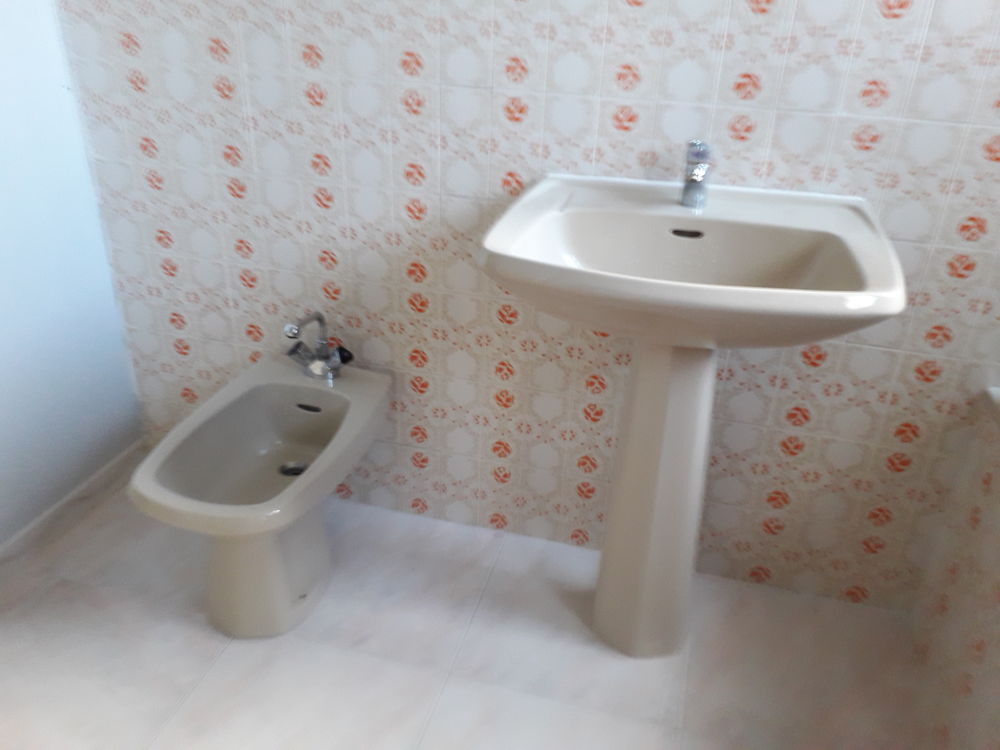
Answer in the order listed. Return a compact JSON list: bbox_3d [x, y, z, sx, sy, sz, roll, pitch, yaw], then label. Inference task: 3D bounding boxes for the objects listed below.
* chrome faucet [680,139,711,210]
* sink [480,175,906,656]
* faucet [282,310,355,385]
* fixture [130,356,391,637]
[{"bbox_3d":[0.331,-0.332,1.297,0.046,0.120,0.117,9,28,13],"label":"chrome faucet"},{"bbox_3d":[0.280,0.149,1.390,0.587,0.862,0.480,9,28,13],"label":"sink"},{"bbox_3d":[-0.400,-0.054,1.666,0.155,0.167,0.145,9,28,13],"label":"faucet"},{"bbox_3d":[-0.460,0.270,1.625,0.383,0.382,0.572,9,28,13],"label":"fixture"}]

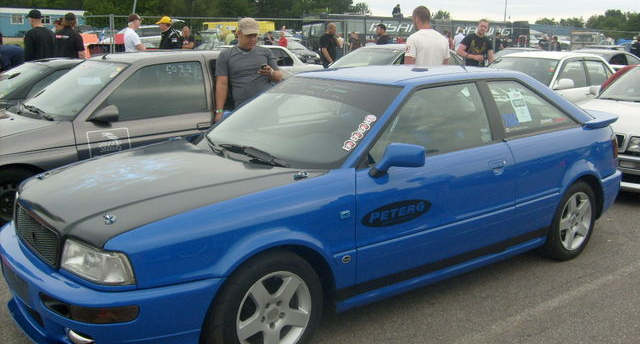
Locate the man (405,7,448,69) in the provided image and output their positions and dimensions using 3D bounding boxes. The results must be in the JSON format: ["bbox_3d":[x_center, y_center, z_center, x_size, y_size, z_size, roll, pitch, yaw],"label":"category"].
[{"bbox_3d":[1.083,-0.790,6.794,0.520,1.838,0.340,-2,13,-13],"label":"man"}]

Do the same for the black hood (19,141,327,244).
[{"bbox_3d":[-0.841,0.023,3.331,1.280,0.240,1.360,-9,15,-38],"label":"black hood"}]

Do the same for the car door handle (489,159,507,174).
[{"bbox_3d":[1.043,-0.024,3.815,0.165,0.095,0.040,-9,15,-37],"label":"car door handle"}]

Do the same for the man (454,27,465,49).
[{"bbox_3d":[4.730,-4.032,22.187,0.500,1.768,0.330,-1,12,-9],"label":"man"}]

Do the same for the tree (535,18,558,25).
[{"bbox_3d":[51.578,-32.147,148.013,5.632,5.770,5.632,4,13,18],"label":"tree"}]

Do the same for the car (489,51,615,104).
[{"bbox_3d":[3.300,-1.162,9.897,4.600,1.400,1.750,-9,15,-39],"label":"car"}]

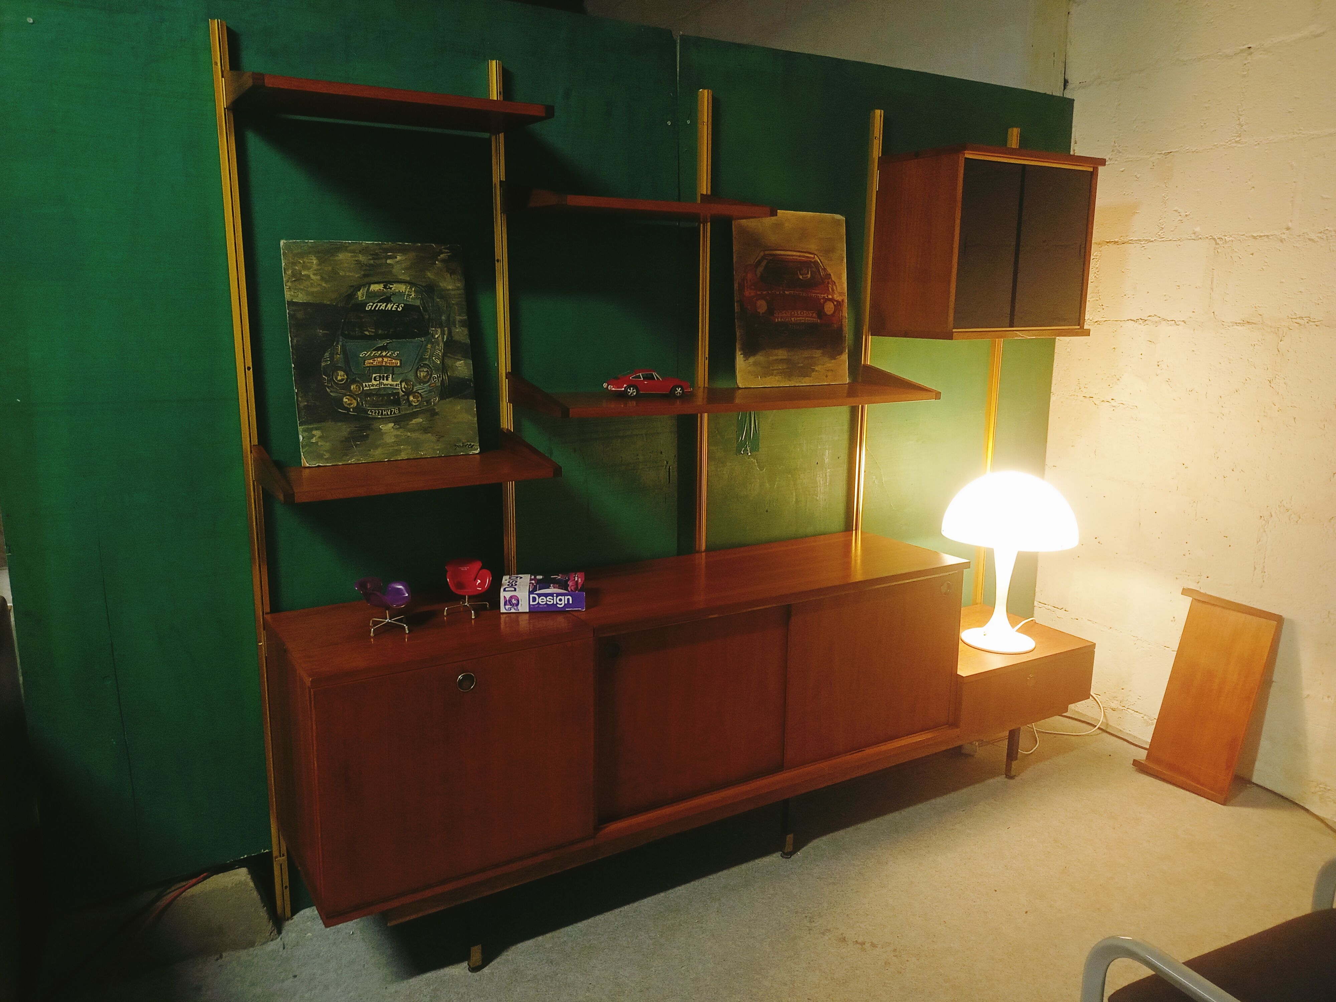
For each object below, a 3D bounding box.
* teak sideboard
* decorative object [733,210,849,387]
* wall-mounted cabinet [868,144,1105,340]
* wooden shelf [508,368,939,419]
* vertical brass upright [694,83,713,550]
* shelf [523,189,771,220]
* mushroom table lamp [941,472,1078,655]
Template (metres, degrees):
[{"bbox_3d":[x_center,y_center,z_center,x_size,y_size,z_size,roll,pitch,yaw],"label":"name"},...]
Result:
[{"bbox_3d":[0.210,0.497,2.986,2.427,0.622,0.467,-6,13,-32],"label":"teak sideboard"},{"bbox_3d":[0.363,-0.584,3.143,0.414,0.494,0.015,-6,8,-32],"label":"decorative object"},{"bbox_3d":[0.979,-0.774,3.319,0.610,0.532,0.345,-6,13,-32],"label":"wall-mounted cabinet"},{"bbox_3d":[0.185,-0.313,2.917,1.214,0.082,0.324,-6,13,-32],"label":"wooden shelf"},{"bbox_3d":[0.092,-0.099,3.104,0.031,2.055,0.031,-6,13,-32],"label":"vertical brass upright"},{"bbox_3d":[-0.068,-0.744,2.665,0.609,0.078,0.327,-6,13,-32],"label":"shelf"},{"bbox_3d":[1.057,0.184,3.377,0.403,0.548,0.403,-6,13,-32],"label":"mushroom table lamp"}]

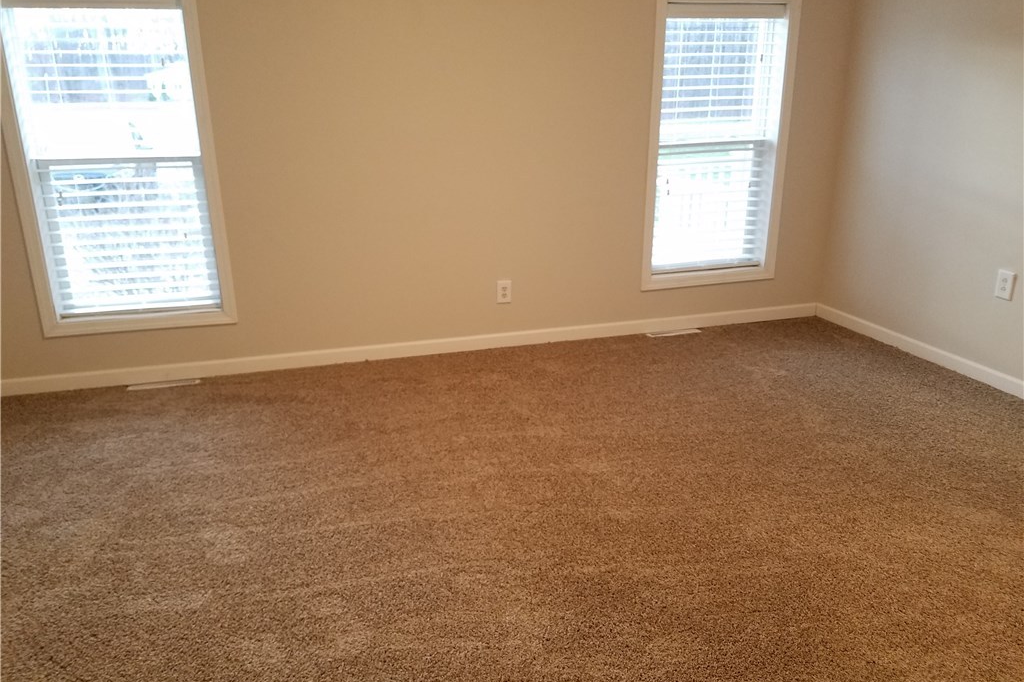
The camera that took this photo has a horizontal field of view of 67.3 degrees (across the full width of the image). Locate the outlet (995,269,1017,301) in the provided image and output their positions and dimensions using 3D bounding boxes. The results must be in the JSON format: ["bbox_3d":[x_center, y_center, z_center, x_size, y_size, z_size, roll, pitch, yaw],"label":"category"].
[{"bbox_3d":[2.227,-0.251,3.480,0.012,0.124,0.081,-6,19,-15],"label":"outlet"}]

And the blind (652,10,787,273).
[{"bbox_3d":[1.129,-1.097,4.283,0.705,1.420,0.055,-6,19,-15],"label":"blind"}]

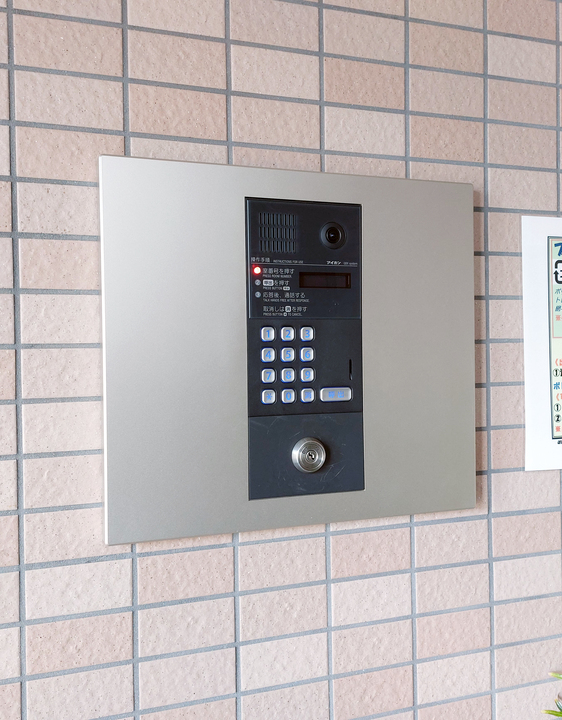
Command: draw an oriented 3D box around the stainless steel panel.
[{"bbox_3d":[0.025,-0.011,0.682,0.400,0.360,0.015,-1,1,-18],"label":"stainless steel panel"}]

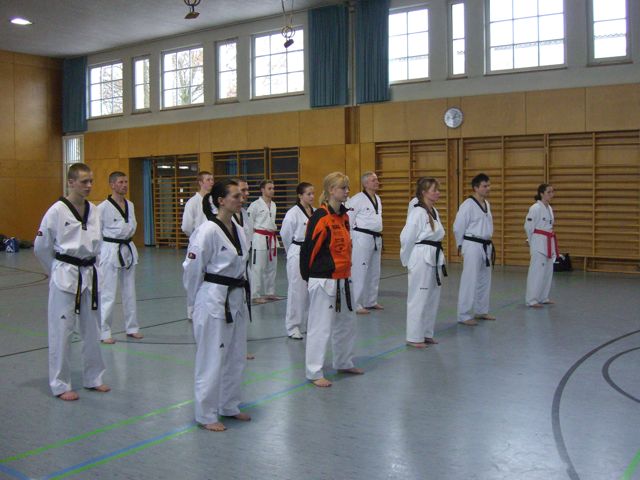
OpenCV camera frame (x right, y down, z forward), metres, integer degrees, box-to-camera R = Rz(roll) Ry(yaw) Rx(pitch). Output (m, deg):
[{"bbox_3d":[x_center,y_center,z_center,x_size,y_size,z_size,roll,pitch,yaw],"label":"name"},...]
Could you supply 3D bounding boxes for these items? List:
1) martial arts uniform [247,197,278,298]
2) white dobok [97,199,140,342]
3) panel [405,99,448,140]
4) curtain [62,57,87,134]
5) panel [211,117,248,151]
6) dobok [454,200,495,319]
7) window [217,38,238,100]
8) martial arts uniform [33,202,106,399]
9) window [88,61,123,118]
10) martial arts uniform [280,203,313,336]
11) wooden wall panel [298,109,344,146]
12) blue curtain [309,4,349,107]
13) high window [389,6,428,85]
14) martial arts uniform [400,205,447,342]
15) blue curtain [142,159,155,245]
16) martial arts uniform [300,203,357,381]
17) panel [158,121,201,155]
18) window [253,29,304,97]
[{"bbox_3d":[-0.829,0.109,10.220,0.320,1.460,0.480,2,4,34],"label":"martial arts uniform"},{"bbox_3d":[-2.162,0.284,7.480,0.320,1.500,0.500,2,5,38],"label":"white dobok"},{"bbox_3d":[2.329,-2.619,15.271,1.025,0.881,0.050,2,5,35],"label":"panel"},{"bbox_3d":[-7.651,-4.525,21.895,1.294,2.414,0.200,2,4,34],"label":"curtain"},{"bbox_3d":[-2.394,-2.785,18.600,1.364,0.882,0.050,2,5,35],"label":"panel"},{"bbox_3d":[1.820,0.211,8.296,0.350,1.480,0.510,2,5,34],"label":"dobok"},{"bbox_3d":[-2.388,-4.448,18.560,0.809,1.637,0.120,2,5,35],"label":"window"},{"bbox_3d":[-1.909,0.435,5.375,0.390,1.524,0.570,2,4,34],"label":"martial arts uniform"},{"bbox_3d":[-6.536,-4.584,21.566,1.743,1.656,0.120,2,5,35],"label":"window"},{"bbox_3d":[-0.241,0.306,7.684,0.360,1.430,0.460,2,4,34],"label":"martial arts uniform"},{"bbox_3d":[0.042,-2.683,16.709,1.312,0.881,0.050,2,4,34],"label":"wooden wall panel"},{"bbox_3d":[0.209,-4.546,17.313,1.200,2.470,0.180,2,4,34],"label":"blue curtain"},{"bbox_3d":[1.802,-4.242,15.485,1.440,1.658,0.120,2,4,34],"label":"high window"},{"bbox_3d":[1.054,0.346,7.153,0.420,1.415,0.470,2,4,34],"label":"martial arts uniform"},{"bbox_3d":[-5.064,-1.094,20.786,0.487,2.553,0.220,2,4,34],"label":"blue curtain"},{"bbox_3d":[0.071,0.413,5.856,0.430,1.458,0.530,2,4,34],"label":"martial arts uniform"},{"bbox_3d":[-3.880,-2.801,19.419,1.761,0.881,0.050,2,4,34],"label":"panel"},{"bbox_3d":[-1.090,-4.662,18.452,1.800,1.720,0.120,2,4,34],"label":"window"}]

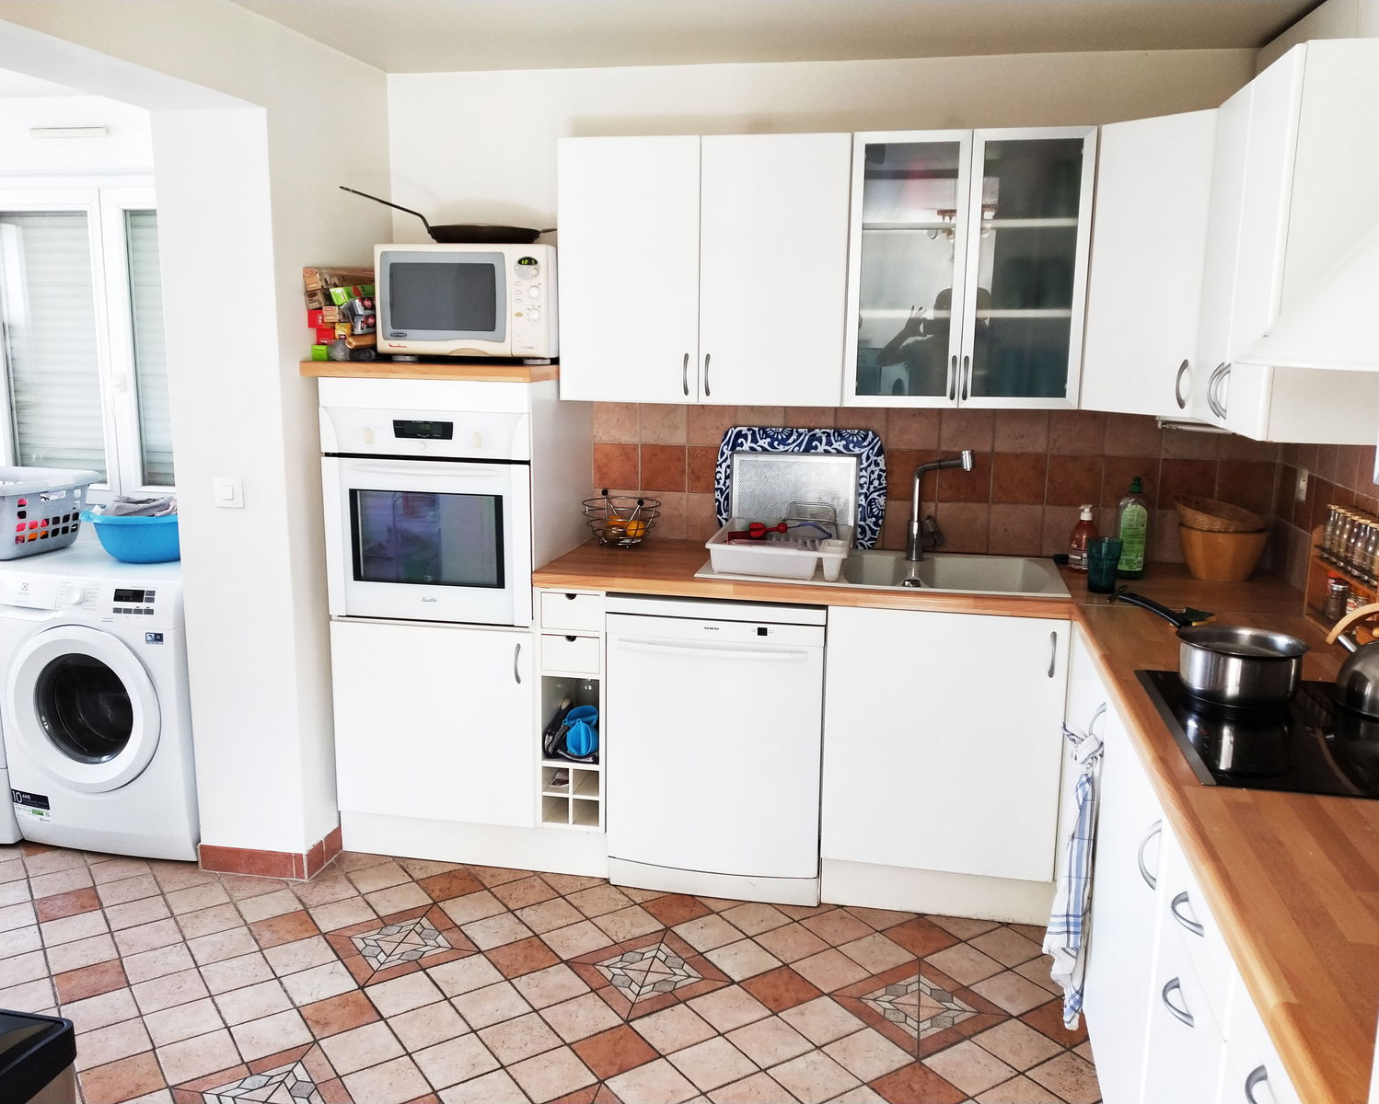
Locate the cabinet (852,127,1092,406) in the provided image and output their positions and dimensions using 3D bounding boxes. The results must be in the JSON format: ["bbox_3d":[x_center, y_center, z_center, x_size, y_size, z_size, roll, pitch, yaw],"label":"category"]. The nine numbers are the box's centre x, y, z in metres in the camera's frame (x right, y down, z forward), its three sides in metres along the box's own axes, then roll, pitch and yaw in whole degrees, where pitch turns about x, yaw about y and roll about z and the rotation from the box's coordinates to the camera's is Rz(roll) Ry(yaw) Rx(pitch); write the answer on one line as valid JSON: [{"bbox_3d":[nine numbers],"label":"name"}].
[{"bbox_3d":[0.751,-0.759,2.722,0.600,0.700,0.380,3,11,10],"label":"cabinet"}]

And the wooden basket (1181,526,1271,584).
[{"bbox_3d":[1.474,0.000,2.712,0.230,0.145,0.230,3,11,10],"label":"wooden basket"}]

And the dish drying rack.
[{"bbox_3d":[0.269,-0.027,2.789,0.385,0.120,0.450,4,11,15],"label":"dish drying rack"}]

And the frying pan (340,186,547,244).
[{"bbox_3d":[-0.699,-0.959,2.794,0.540,0.145,0.320,1,11,2],"label":"frying pan"}]

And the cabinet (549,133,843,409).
[{"bbox_3d":[0.062,-0.792,2.840,0.800,0.700,0.380,3,11,10],"label":"cabinet"}]

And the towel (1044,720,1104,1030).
[{"bbox_3d":[0.785,0.661,2.018,0.085,0.630,0.140,3,11,14],"label":"towel"}]

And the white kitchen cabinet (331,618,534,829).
[{"bbox_3d":[-0.671,0.453,3.169,0.630,0.585,0.580,3,11,14],"label":"white kitchen cabinet"}]

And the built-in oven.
[{"bbox_3d":[-0.673,-0.143,3.031,0.625,0.610,0.550,3,11,14],"label":"built-in oven"}]

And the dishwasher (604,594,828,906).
[{"bbox_3d":[0.133,0.509,3.001,0.610,0.867,0.580,3,11,14],"label":"dishwasher"}]

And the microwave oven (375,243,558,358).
[{"bbox_3d":[-0.600,-0.712,2.861,0.490,0.315,0.380,3,11,10],"label":"microwave oven"}]

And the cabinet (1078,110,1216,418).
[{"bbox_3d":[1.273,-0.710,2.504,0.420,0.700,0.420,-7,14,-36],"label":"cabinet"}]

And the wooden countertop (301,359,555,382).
[{"bbox_3d":[-0.681,-0.537,2.900,0.650,0.040,0.615,3,11,10],"label":"wooden countertop"}]

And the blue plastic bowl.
[{"bbox_3d":[-1.607,-0.064,2.990,0.400,0.150,0.380,1,11,0],"label":"blue plastic bowl"}]

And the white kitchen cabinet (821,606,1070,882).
[{"bbox_3d":[0.722,0.458,2.825,0.610,0.710,0.580,3,11,14],"label":"white kitchen cabinet"}]

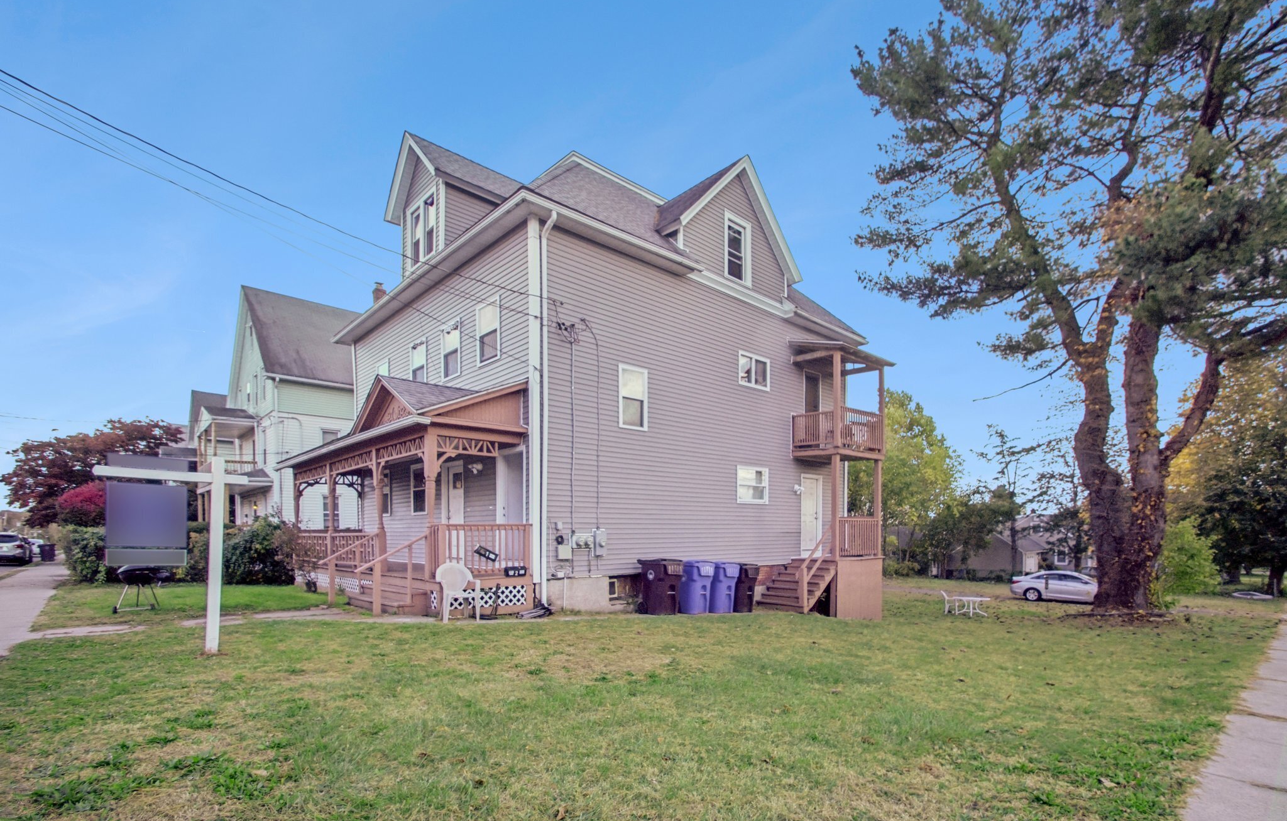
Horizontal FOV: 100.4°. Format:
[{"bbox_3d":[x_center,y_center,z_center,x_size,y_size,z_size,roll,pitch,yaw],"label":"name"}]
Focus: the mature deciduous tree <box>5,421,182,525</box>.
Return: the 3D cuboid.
[{"bbox_3d":[-27.775,3.747,27.000,7.200,7.300,7.800,-10,-14,43],"label":"mature deciduous tree"}]

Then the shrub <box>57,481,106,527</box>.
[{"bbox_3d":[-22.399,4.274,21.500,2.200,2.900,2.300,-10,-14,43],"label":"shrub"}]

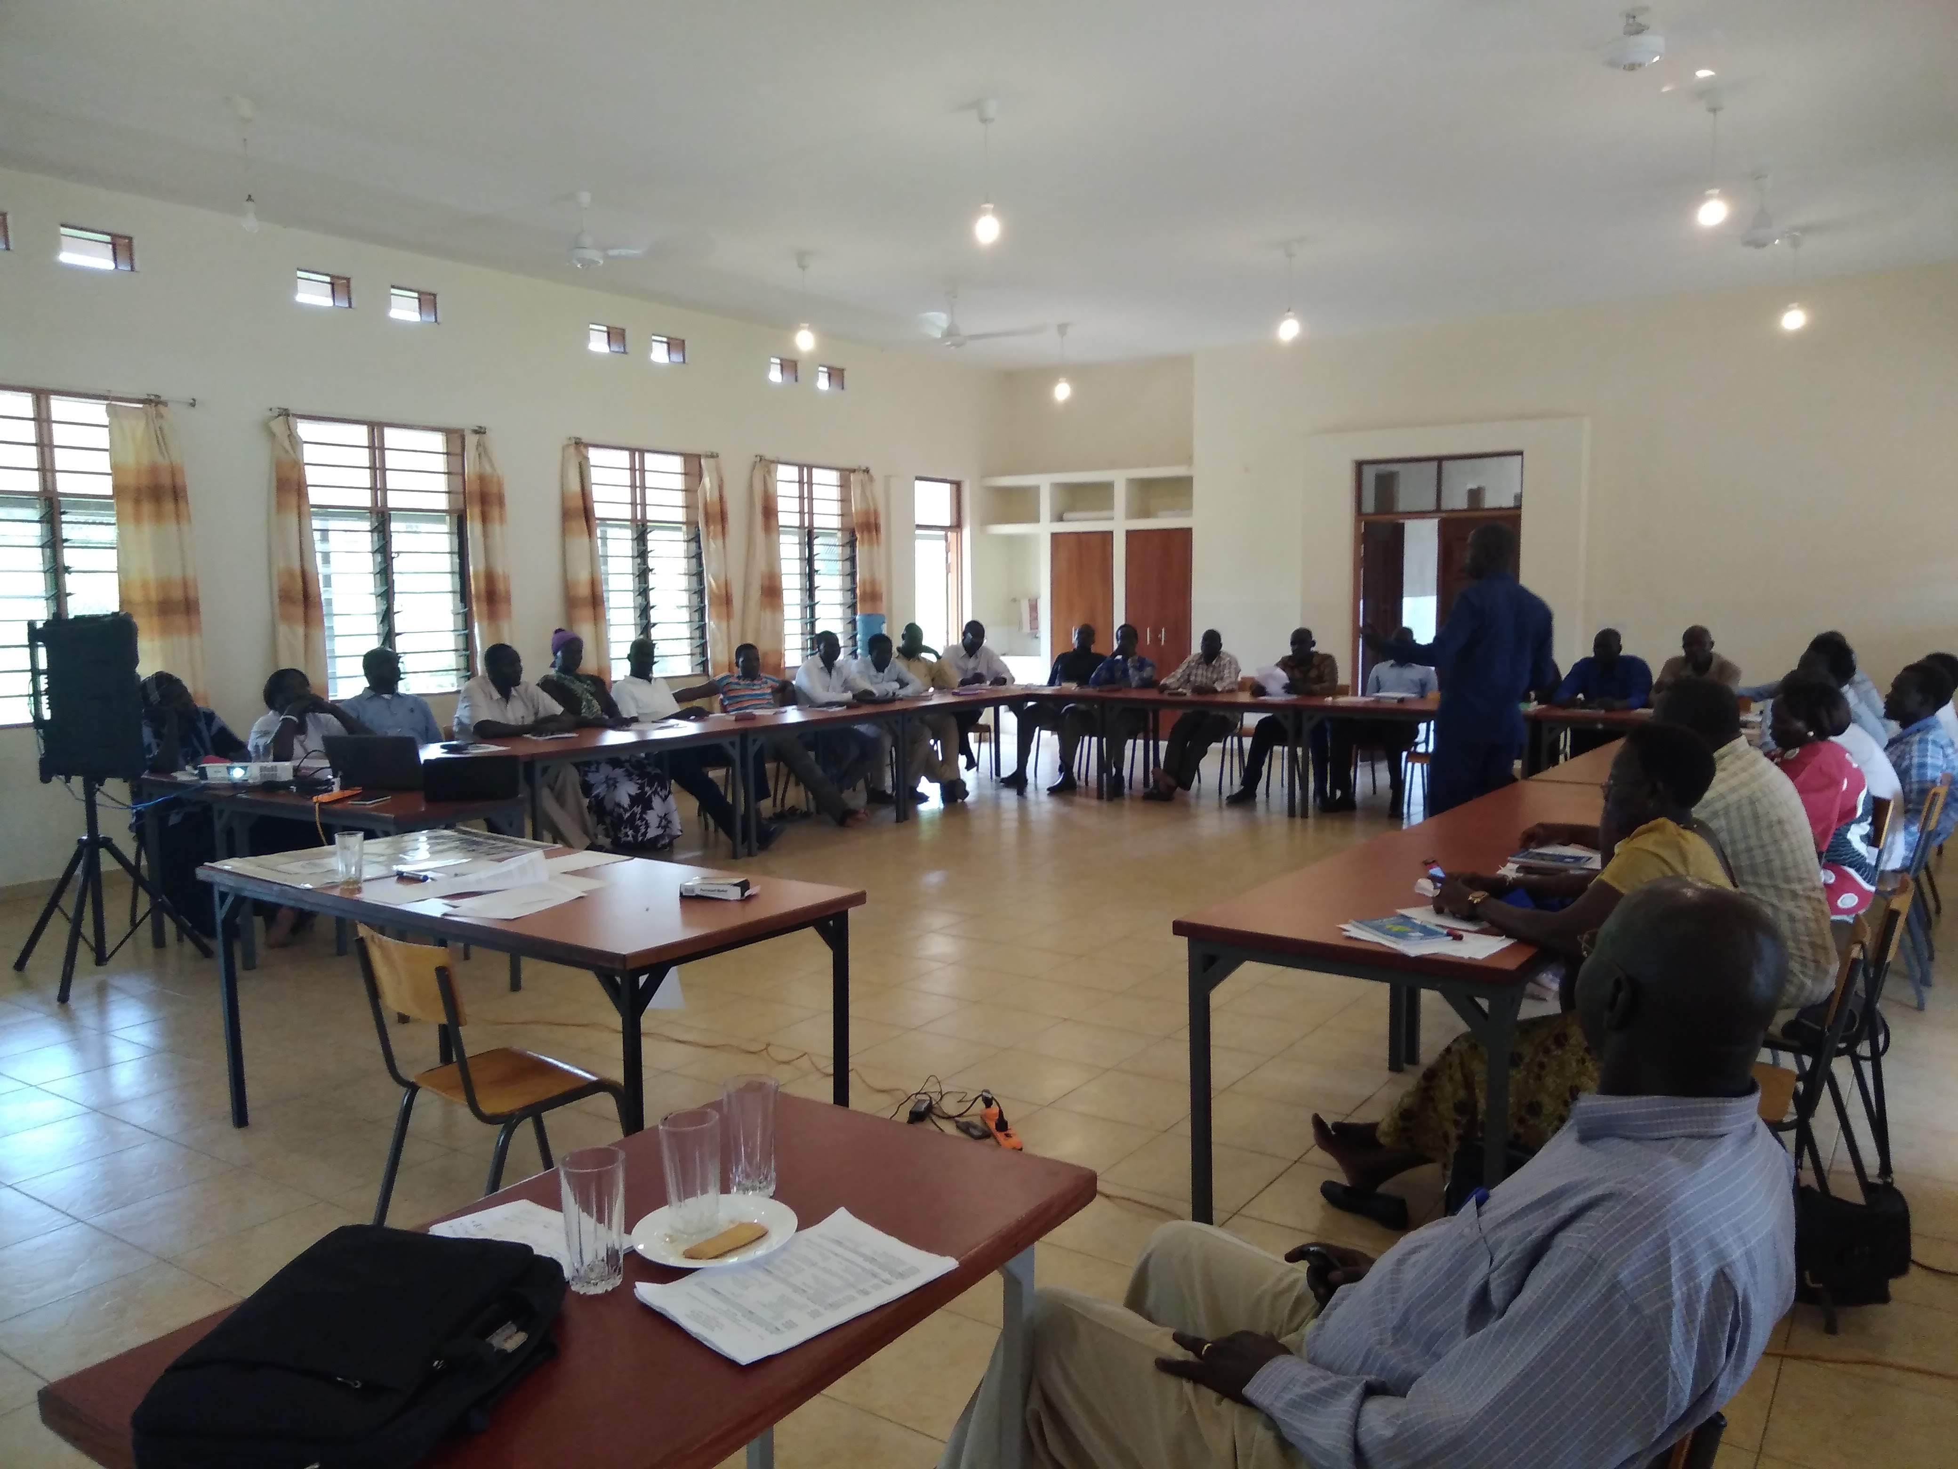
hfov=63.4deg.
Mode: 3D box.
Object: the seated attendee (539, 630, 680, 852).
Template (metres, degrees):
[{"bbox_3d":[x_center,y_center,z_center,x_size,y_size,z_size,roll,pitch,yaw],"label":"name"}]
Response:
[{"bbox_3d":[-2.244,0.024,9.363,0.850,1.300,0.620,2,6,27],"label":"seated attendee"}]

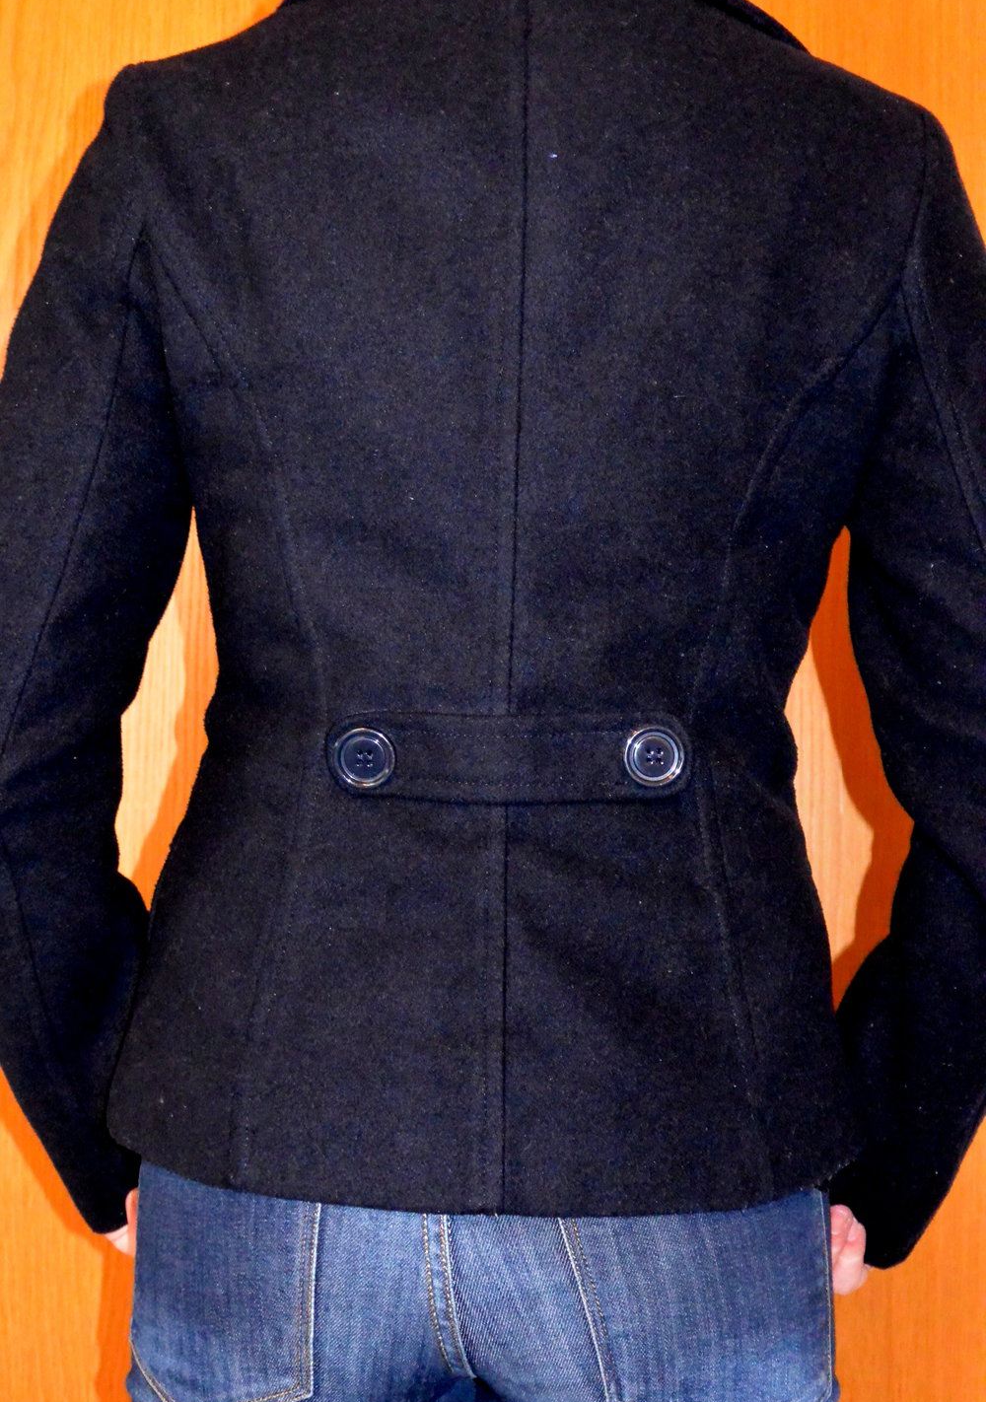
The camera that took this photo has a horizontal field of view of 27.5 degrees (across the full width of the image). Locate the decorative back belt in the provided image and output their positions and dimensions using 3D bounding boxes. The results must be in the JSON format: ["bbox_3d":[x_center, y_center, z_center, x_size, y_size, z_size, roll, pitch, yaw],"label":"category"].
[{"bbox_3d":[0.008,0.028,1.000,0.182,0.044,0.024,0,2,0],"label":"decorative back belt"}]

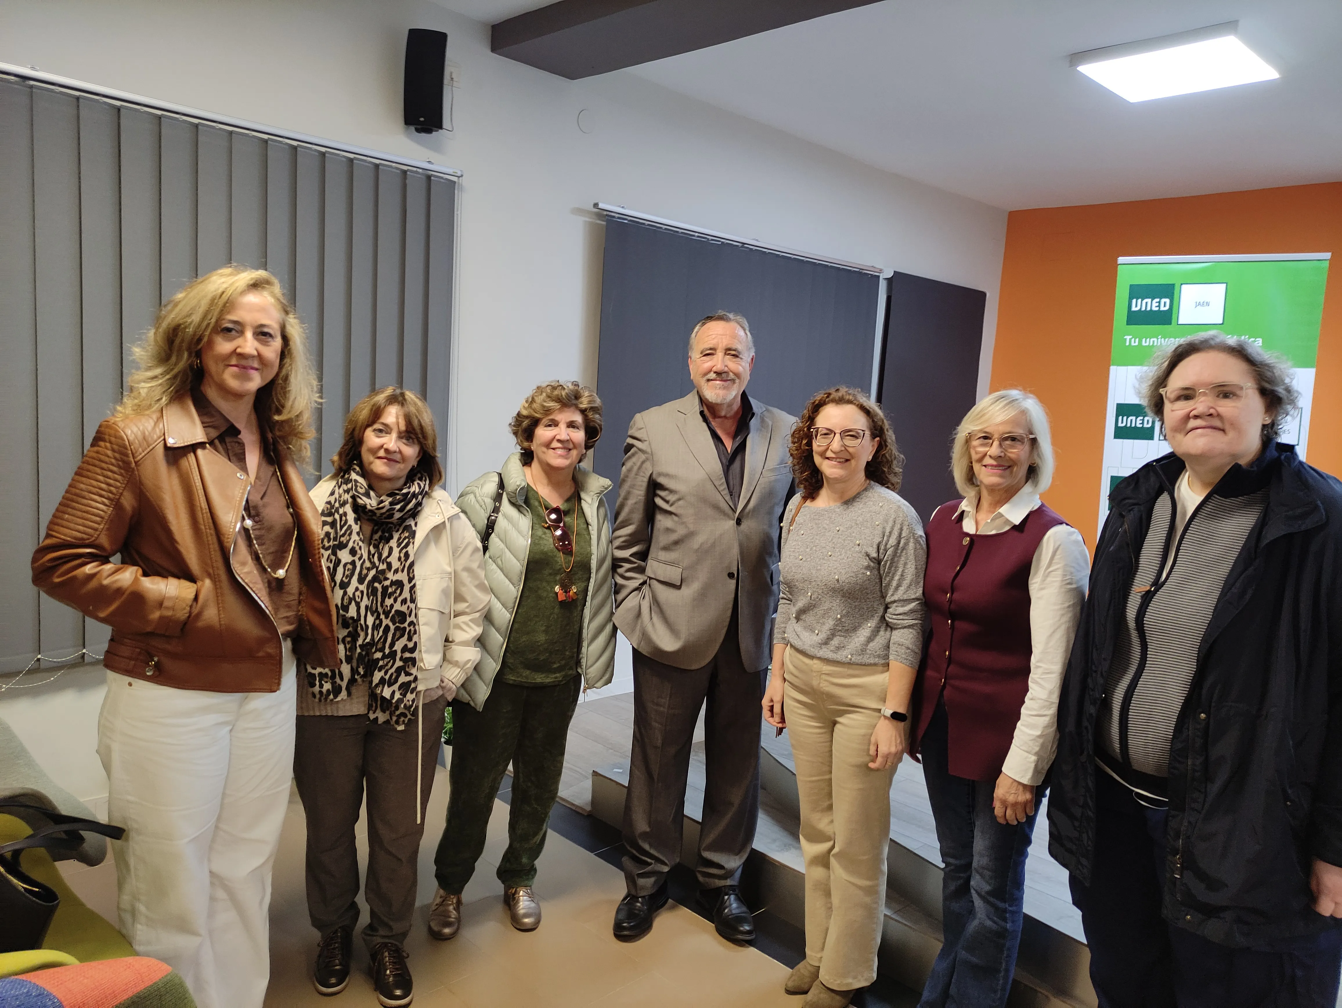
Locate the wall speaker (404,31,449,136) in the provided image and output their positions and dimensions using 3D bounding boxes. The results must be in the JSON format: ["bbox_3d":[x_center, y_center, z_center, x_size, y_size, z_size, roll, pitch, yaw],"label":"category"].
[{"bbox_3d":[-0.906,-1.556,3.592,0.148,0.360,0.180,2,15,-11],"label":"wall speaker"}]

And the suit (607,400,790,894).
[{"bbox_3d":[0.092,0.413,2.839,0.515,1.483,0.340,3,7,-7],"label":"suit"}]

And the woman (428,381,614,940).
[{"bbox_3d":[-0.457,0.443,2.797,0.510,1.589,0.360,2,7,-14],"label":"woman"}]

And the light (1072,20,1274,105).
[{"bbox_3d":[2.038,-1.759,3.905,0.610,0.050,0.610,11,10,44],"label":"light"}]

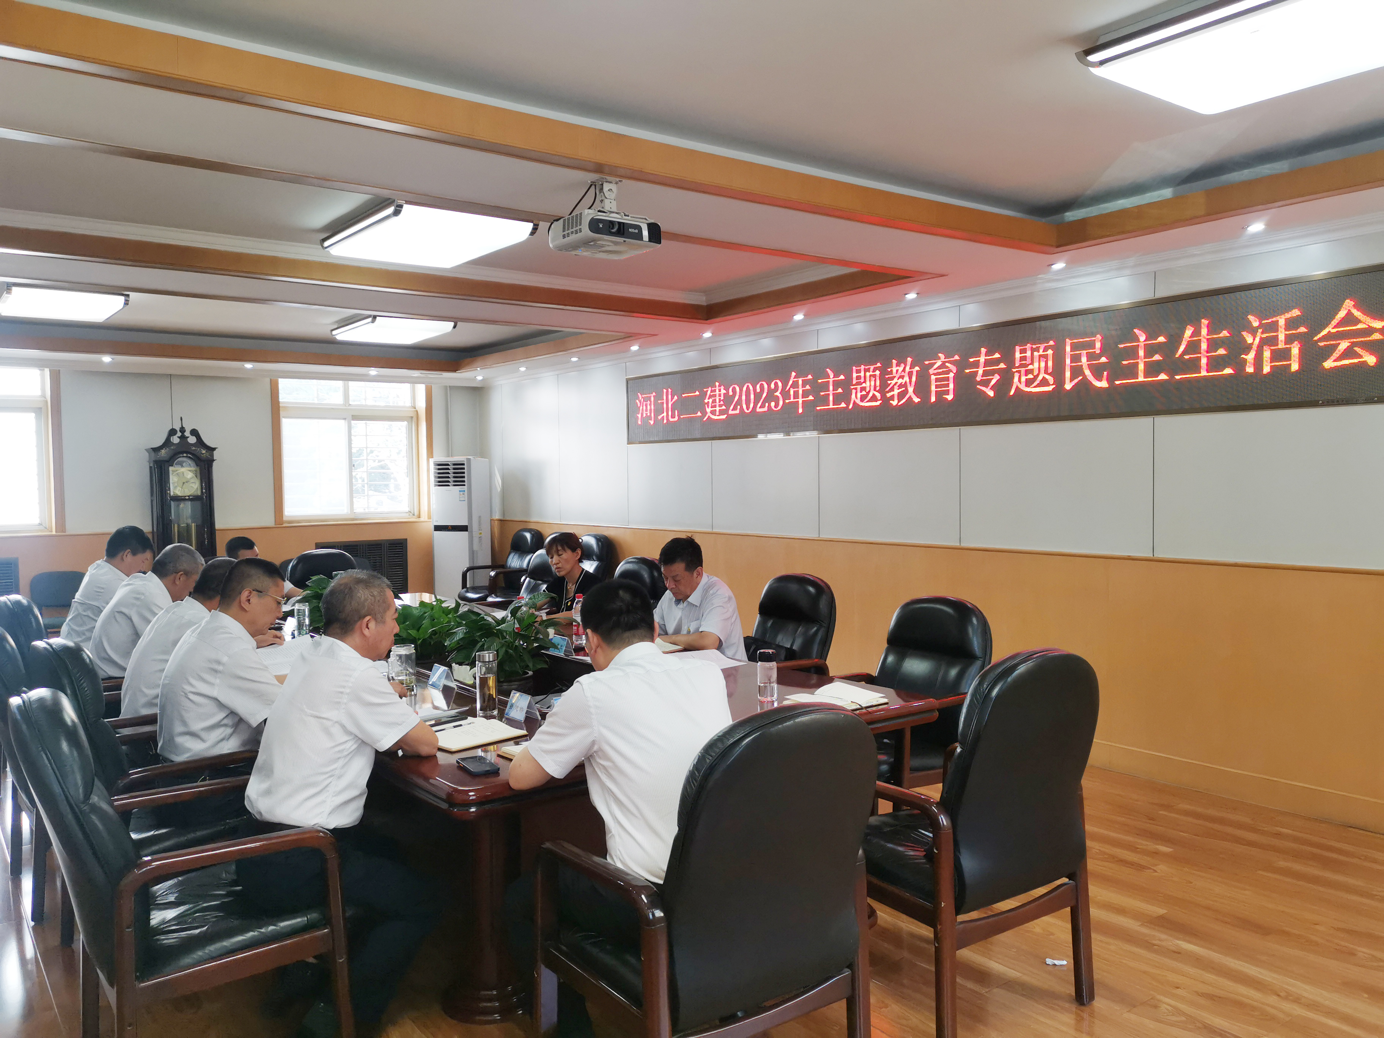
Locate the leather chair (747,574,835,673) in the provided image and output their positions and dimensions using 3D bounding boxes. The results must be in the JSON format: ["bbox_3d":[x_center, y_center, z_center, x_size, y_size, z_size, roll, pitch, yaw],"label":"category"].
[{"bbox_3d":[0.304,0.830,5.275,0.680,1.070,0.640,-2,3,-36],"label":"leather chair"}]

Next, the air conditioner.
[{"bbox_3d":[-2.372,0.275,11.151,0.500,1.790,0.360,1,3,30],"label":"air conditioner"}]

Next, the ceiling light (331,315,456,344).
[{"bbox_3d":[-2.449,-1.562,8.833,0.730,0.100,1.050,-2,3,-36],"label":"ceiling light"}]

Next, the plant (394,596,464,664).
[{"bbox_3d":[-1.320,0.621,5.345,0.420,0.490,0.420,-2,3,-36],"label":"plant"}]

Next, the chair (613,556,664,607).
[{"bbox_3d":[-0.541,0.783,6.408,0.700,1.080,0.630,-2,3,-36],"label":"chair"}]

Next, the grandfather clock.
[{"bbox_3d":[-4.614,0.165,9.787,0.530,2.165,0.330,-2,3,-36],"label":"grandfather clock"}]

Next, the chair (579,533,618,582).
[{"bbox_3d":[-1.037,0.679,9.261,0.700,1.080,0.630,-2,3,-36],"label":"chair"}]

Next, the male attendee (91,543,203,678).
[{"bbox_3d":[-2.494,0.749,5.210,0.750,1.270,0.520,-2,3,-36],"label":"male attendee"}]

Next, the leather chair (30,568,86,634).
[{"bbox_3d":[-5.046,0.853,8.701,0.490,0.840,0.580,-2,3,-36],"label":"leather chair"}]

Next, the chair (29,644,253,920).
[{"bbox_3d":[-1.777,0.899,3.592,0.700,1.080,0.630,-2,3,-36],"label":"chair"}]

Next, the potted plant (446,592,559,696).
[{"bbox_3d":[-0.777,0.597,4.497,0.480,0.560,0.480,-2,3,-36],"label":"potted plant"}]

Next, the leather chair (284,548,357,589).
[{"bbox_3d":[-2.519,0.758,7.618,0.620,1.070,0.700,-2,3,-36],"label":"leather chair"}]

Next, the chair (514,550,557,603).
[{"bbox_3d":[-1.234,0.767,7.371,0.680,1.070,0.640,-2,3,-36],"label":"chair"}]

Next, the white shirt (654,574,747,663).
[{"bbox_3d":[0.032,0.521,5.191,0.480,0.510,0.420,1,3,42],"label":"white shirt"}]

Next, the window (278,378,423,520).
[{"bbox_3d":[-3.407,-0.680,10.912,1.500,1.390,0.140,-2,3,-36],"label":"window"}]

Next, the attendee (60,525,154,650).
[{"bbox_3d":[-3.067,0.700,5.966,0.750,1.320,0.520,-2,3,-36],"label":"attendee"}]

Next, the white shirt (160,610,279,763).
[{"bbox_3d":[-1.610,0.567,3.689,0.420,0.510,0.480,-3,3,-45],"label":"white shirt"}]

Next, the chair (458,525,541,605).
[{"bbox_3d":[-1.816,0.646,10.314,0.700,1.080,0.630,-2,3,-36],"label":"chair"}]

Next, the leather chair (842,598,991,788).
[{"bbox_3d":[0.859,0.858,4.496,0.680,1.060,0.640,-2,3,-36],"label":"leather chair"}]

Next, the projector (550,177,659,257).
[{"bbox_3d":[-0.317,-1.111,3.925,0.320,0.250,0.290,-2,3,-36],"label":"projector"}]

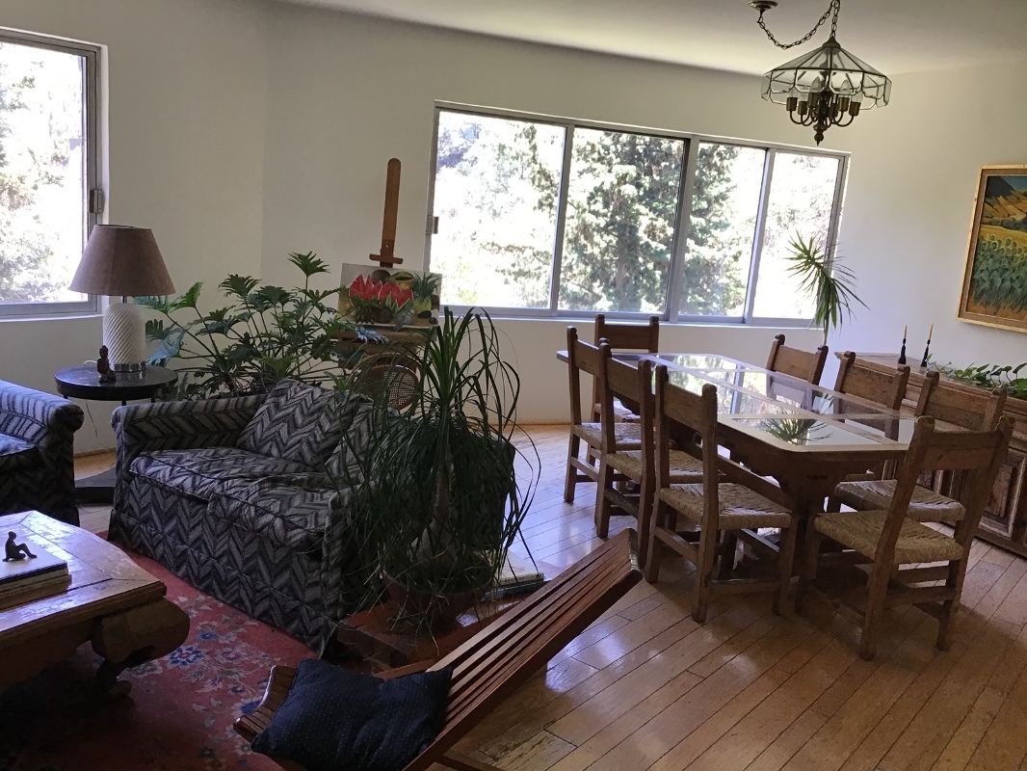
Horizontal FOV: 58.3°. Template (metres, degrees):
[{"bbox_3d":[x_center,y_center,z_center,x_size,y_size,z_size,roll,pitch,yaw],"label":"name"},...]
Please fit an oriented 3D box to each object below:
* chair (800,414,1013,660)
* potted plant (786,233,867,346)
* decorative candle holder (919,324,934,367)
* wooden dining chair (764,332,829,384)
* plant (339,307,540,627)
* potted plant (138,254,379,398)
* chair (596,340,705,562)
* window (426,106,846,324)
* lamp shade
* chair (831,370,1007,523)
[{"bbox_3d":[1.559,0.551,3.704,0.452,0.992,0.515,1,11,-21],"label":"chair"},{"bbox_3d":[2.192,-0.315,6.731,0.650,1.530,0.600,0,12,-22],"label":"potted plant"},{"bbox_3d":[2.627,-0.245,5.838,0.050,0.282,0.050,0,11,-21],"label":"decorative candle holder"},{"bbox_3d":[1.383,0.218,5.180,0.500,0.965,0.440,0,12,-24],"label":"wooden dining chair"},{"bbox_3d":[-0.232,0.290,3.045,0.660,1.080,0.660,5,11,0],"label":"plant"},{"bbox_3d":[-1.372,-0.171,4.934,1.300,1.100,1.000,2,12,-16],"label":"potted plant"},{"bbox_3d":[0.696,0.329,4.504,0.515,0.992,0.452,0,12,-23],"label":"chair"},{"bbox_3d":[1.015,-1.154,6.814,3.430,1.410,0.120,0,12,-22],"label":"window"},{"bbox_3d":[-1.936,-0.625,4.577,0.485,0.335,0.485,2,12,-16],"label":"lamp shade"},{"bbox_3d":[1.868,0.459,4.326,0.515,0.992,0.452,0,12,-21],"label":"chair"}]

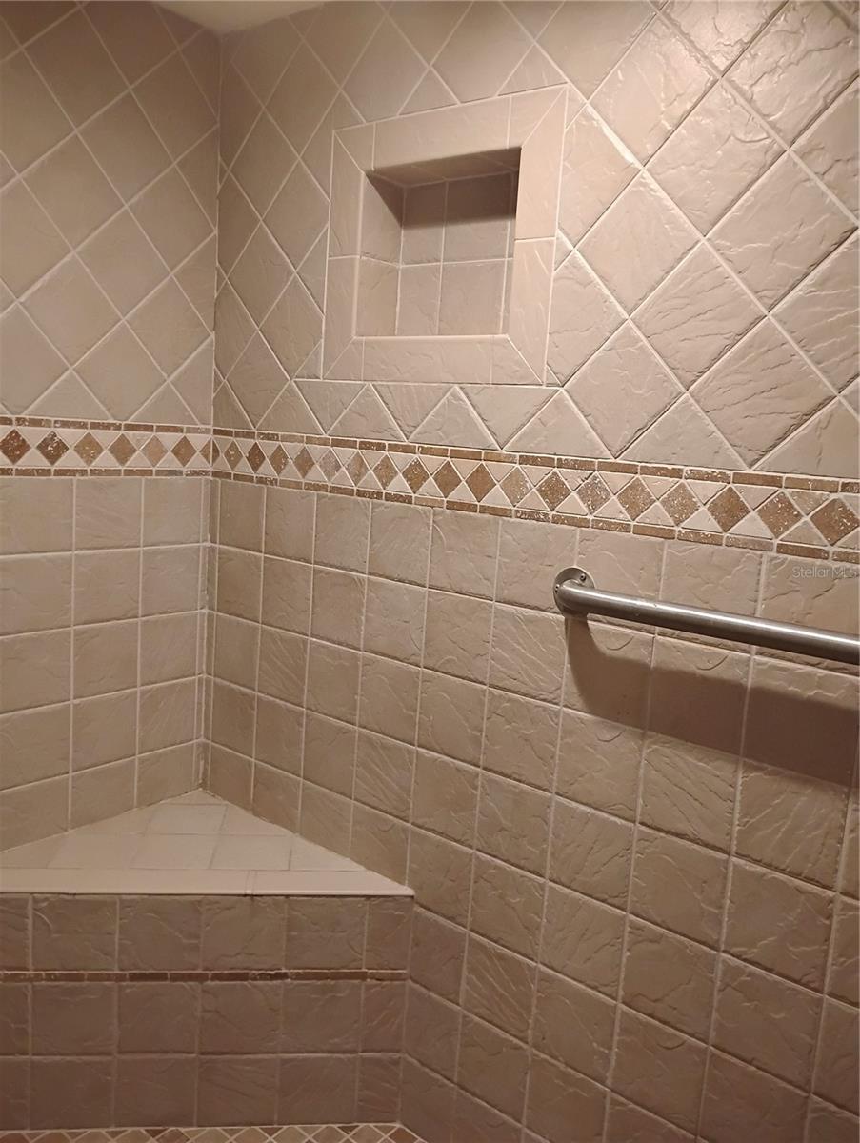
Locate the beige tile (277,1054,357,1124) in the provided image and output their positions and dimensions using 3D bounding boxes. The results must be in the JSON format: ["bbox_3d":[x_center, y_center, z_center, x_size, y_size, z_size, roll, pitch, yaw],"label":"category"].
[{"bbox_3d":[-0.225,1.043,1.868,0.150,0.147,0.010,3,8,-7],"label":"beige tile"}]

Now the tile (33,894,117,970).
[{"bbox_3d":[-0.674,0.685,1.756,0.152,0.147,0.010,3,8,-7],"label":"tile"}]

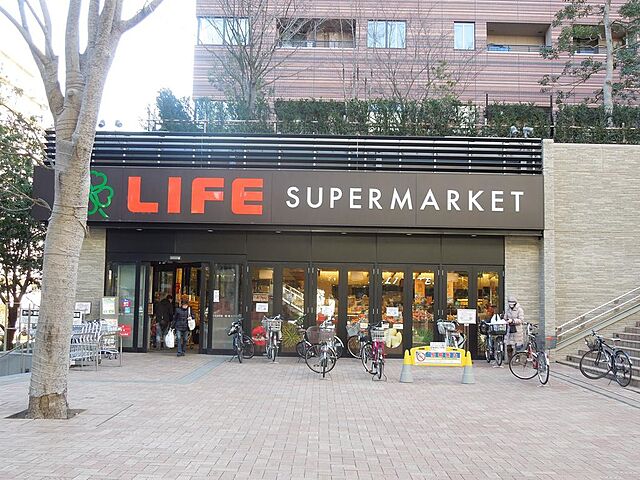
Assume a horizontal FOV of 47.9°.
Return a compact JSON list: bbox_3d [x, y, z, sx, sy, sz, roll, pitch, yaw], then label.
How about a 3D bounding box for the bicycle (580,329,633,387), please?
[{"bbox_3d":[5.466,2.240,13.821,0.570,1.050,1.700,1,-5,-4],"label":"bicycle"}]

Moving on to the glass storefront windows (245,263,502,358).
[{"bbox_3d":[1.397,1.828,18.696,6.691,2.477,0.120,1,-5,0],"label":"glass storefront windows"}]

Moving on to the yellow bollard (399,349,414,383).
[{"bbox_3d":[1.720,2.480,14.335,0.310,0.670,0.310,1,-5,0],"label":"yellow bollard"}]

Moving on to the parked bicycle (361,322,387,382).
[{"bbox_3d":[1.046,2.199,14.471,0.520,1.100,1.720,1,-5,-3],"label":"parked bicycle"}]

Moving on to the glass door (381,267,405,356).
[{"bbox_3d":[1.921,1.896,19.262,0.670,2.330,0.100,1,-5,0],"label":"glass door"}]

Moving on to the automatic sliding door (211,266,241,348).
[{"bbox_3d":[-2.660,1.949,20.518,0.850,2.560,0.080,1,-5,0],"label":"automatic sliding door"}]

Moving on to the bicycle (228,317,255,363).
[{"bbox_3d":[-1.958,2.421,17.709,0.560,1.090,1.720,0,-5,5],"label":"bicycle"}]

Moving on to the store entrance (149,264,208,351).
[{"bbox_3d":[-4.056,1.935,20.524,1.650,2.590,0.200,1,-5,0],"label":"store entrance"}]

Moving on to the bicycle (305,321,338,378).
[{"bbox_3d":[0.042,2.305,15.059,0.660,1.080,1.650,1,-5,-5],"label":"bicycle"}]

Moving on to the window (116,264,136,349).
[{"bbox_3d":[-5.188,1.778,19.413,0.540,2.270,0.100,1,-5,0],"label":"window"}]

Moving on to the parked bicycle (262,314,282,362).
[{"bbox_3d":[-1.208,2.456,18.059,0.540,1.100,1.720,1,-5,-7],"label":"parked bicycle"}]

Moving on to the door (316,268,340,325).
[{"bbox_3d":[0.227,2.019,20.502,0.650,2.420,0.070,1,-5,0],"label":"door"}]

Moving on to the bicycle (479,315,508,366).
[{"bbox_3d":[4.481,2.689,18.624,0.580,1.080,1.680,2,-5,-10],"label":"bicycle"}]

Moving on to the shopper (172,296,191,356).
[{"bbox_3d":[-3.799,2.390,19.782,0.500,1.570,0.380,1,-5,0],"label":"shopper"}]

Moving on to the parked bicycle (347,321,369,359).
[{"bbox_3d":[1.043,2.661,19.039,0.620,1.080,1.650,1,-5,-5],"label":"parked bicycle"}]

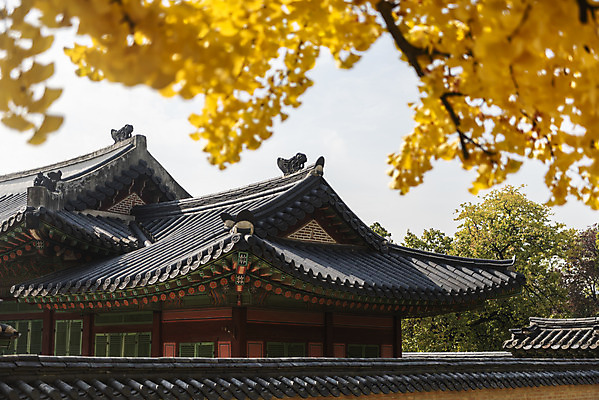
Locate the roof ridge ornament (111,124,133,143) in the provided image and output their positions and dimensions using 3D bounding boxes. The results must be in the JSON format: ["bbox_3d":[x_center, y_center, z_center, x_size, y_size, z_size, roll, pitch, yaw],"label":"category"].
[{"bbox_3d":[-5.596,-2.081,29.307,0.780,0.520,0.230,-7,-12,34],"label":"roof ridge ornament"}]

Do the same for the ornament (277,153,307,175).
[{"bbox_3d":[-0.196,-0.873,22.804,0.740,0.510,0.220,-7,-12,34],"label":"ornament"}]

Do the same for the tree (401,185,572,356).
[{"bbox_3d":[8.272,4.045,40.919,7.600,9.443,7.000,0,-10,0],"label":"tree"}]

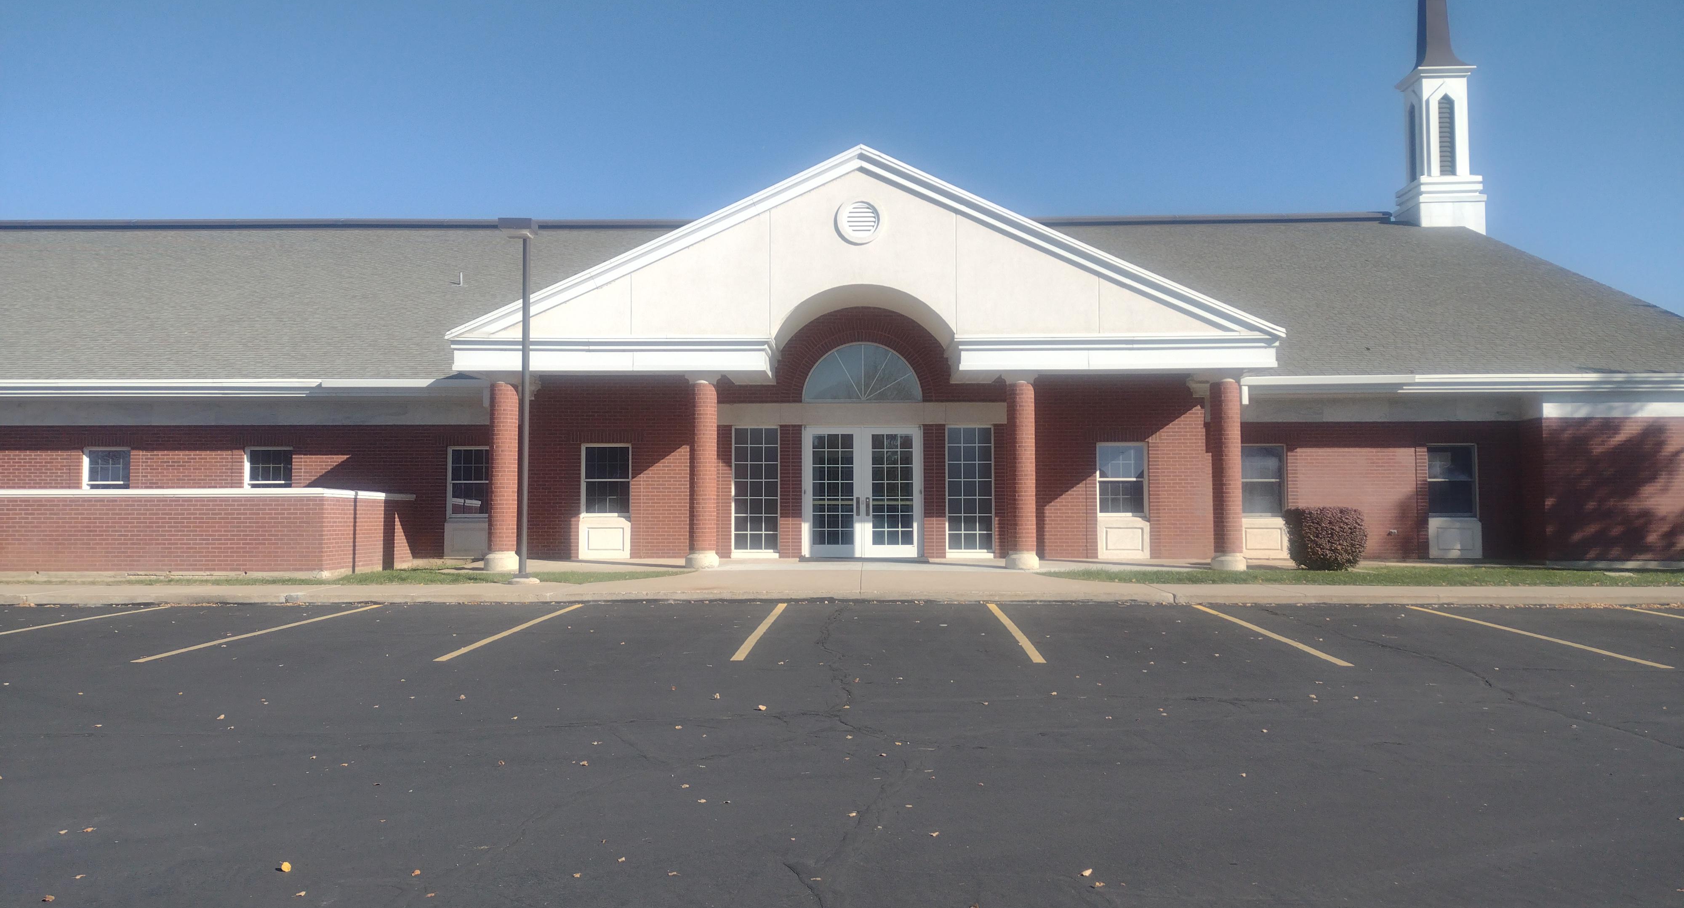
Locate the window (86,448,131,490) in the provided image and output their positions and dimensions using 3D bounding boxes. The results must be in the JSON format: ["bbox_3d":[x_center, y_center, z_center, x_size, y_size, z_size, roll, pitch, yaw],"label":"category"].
[{"bbox_3d":[-14.156,0.565,25.332,0.915,1.355,0.140,0,-3,2],"label":"window"}]

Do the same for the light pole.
[{"bbox_3d":[-4.805,-0.752,19.597,0.550,5.370,0.900,0,-3,2],"label":"light pole"}]

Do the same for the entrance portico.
[{"bbox_3d":[0.369,-1.495,23.035,13.704,6.978,3.150,0,-3,2],"label":"entrance portico"}]

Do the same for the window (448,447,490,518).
[{"bbox_3d":[-7.065,0.548,25.119,0.915,1.369,0.140,0,-3,2],"label":"window"}]

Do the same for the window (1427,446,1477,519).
[{"bbox_3d":[11.399,0.509,24.566,0.915,1.368,0.140,0,-3,2],"label":"window"}]

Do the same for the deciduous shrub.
[{"bbox_3d":[8.279,1.445,22.466,1.320,1.079,1.260,0,-3,2],"label":"deciduous shrub"}]

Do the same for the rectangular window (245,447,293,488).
[{"bbox_3d":[-10.984,0.554,25.237,0.915,1.367,0.140,0,-3,2],"label":"rectangular window"}]

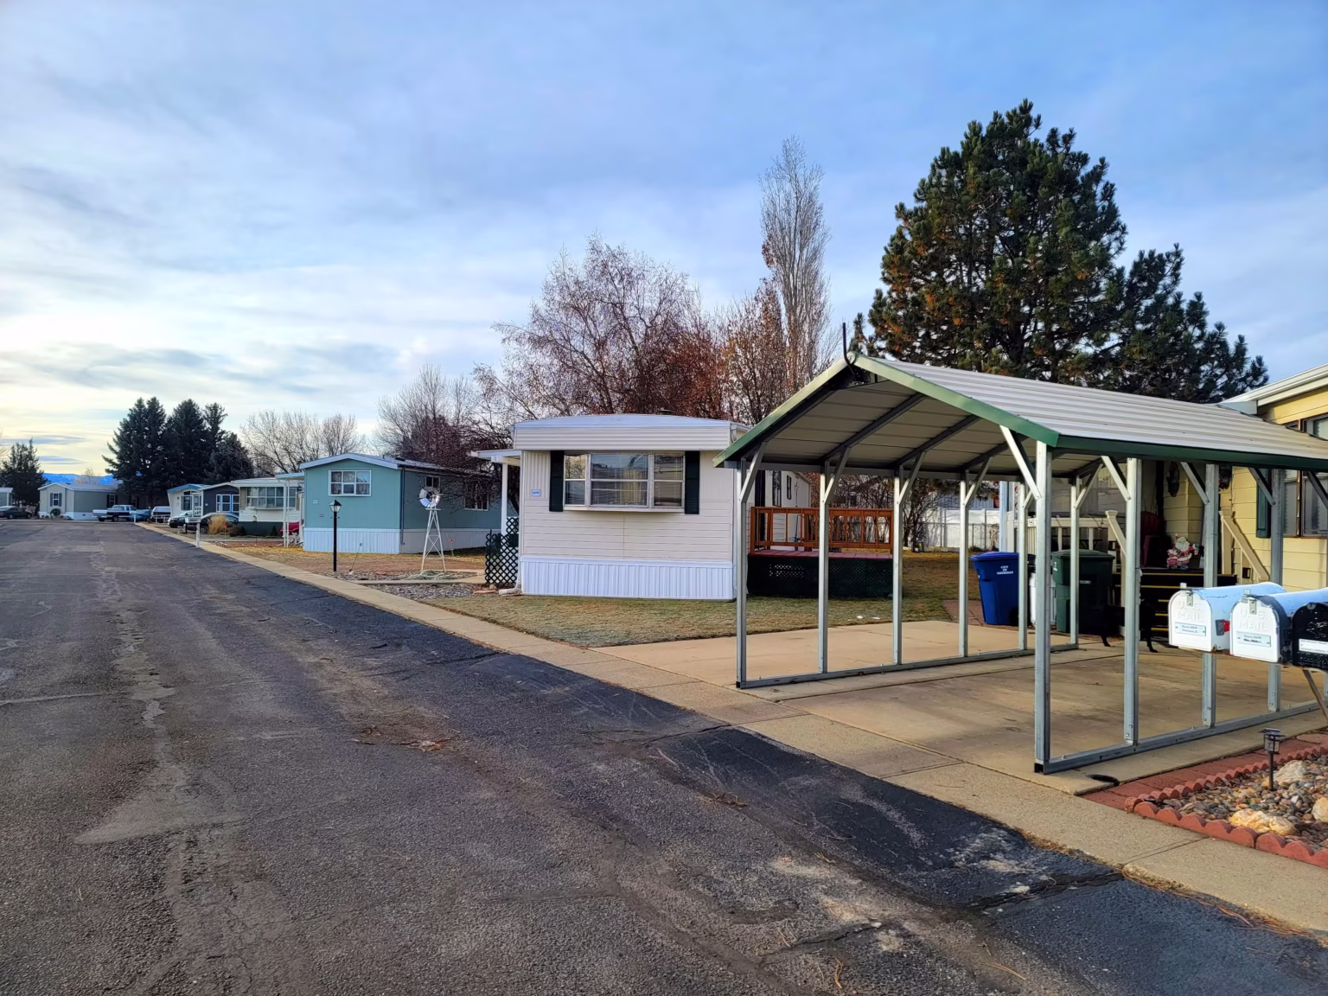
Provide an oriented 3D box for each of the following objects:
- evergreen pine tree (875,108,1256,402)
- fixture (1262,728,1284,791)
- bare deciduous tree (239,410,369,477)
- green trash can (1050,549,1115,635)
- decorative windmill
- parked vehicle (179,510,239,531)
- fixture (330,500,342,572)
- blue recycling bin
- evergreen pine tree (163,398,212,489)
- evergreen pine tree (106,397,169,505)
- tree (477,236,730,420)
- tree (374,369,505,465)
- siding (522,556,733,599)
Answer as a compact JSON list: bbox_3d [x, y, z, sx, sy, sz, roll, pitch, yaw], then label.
[{"bbox_3d":[12.276,-4.916,28.104,12.200,14.365,11.000,1,-1,0],"label":"evergreen pine tree"},{"bbox_3d":[3.579,1.544,5.420,0.105,0.350,0.105,1,-1,-33],"label":"fixture"},{"bbox_3d":[-27.277,-2.159,70.066,9.400,9.168,8.500,1,-1,0],"label":"bare deciduous tree"},{"bbox_3d":[5.794,1.272,12.782,0.720,1.140,0.840,0,-1,12],"label":"green trash can"},{"bbox_3d":[-6.355,0.844,25.417,0.740,2.345,0.680,0,-1,12],"label":"decorative windmill"},{"bbox_3d":[-29.577,1.555,60.000,1.800,1.480,4.500,0,-1,16],"label":"parked vehicle"},{"bbox_3d":[-8.718,1.009,24.514,0.300,1.935,0.300,0,-1,18],"label":"fixture"},{"bbox_3d":[4.966,1.302,13.520,0.880,1.070,0.680,0,-1,18],"label":"blue recycling bin"},{"bbox_3d":[-50.112,-4.044,97.000,5.300,12.800,5.300,1,-1,-27],"label":"evergreen pine tree"},{"bbox_3d":[-53.003,-3.875,93.092,6.400,12.681,6.200,1,-1,0],"label":"evergreen pine tree"},{"bbox_3d":[-2.297,-3.877,35.088,9.600,12.159,9.000,1,-1,0],"label":"tree"},{"bbox_3d":[-13.417,-2.820,55.000,7.500,9.800,7.500,1,-1,-14],"label":"tree"},{"bbox_3d":[-0.726,1.575,18.150,4.200,0.740,0.120,1,-1,9],"label":"siding"}]

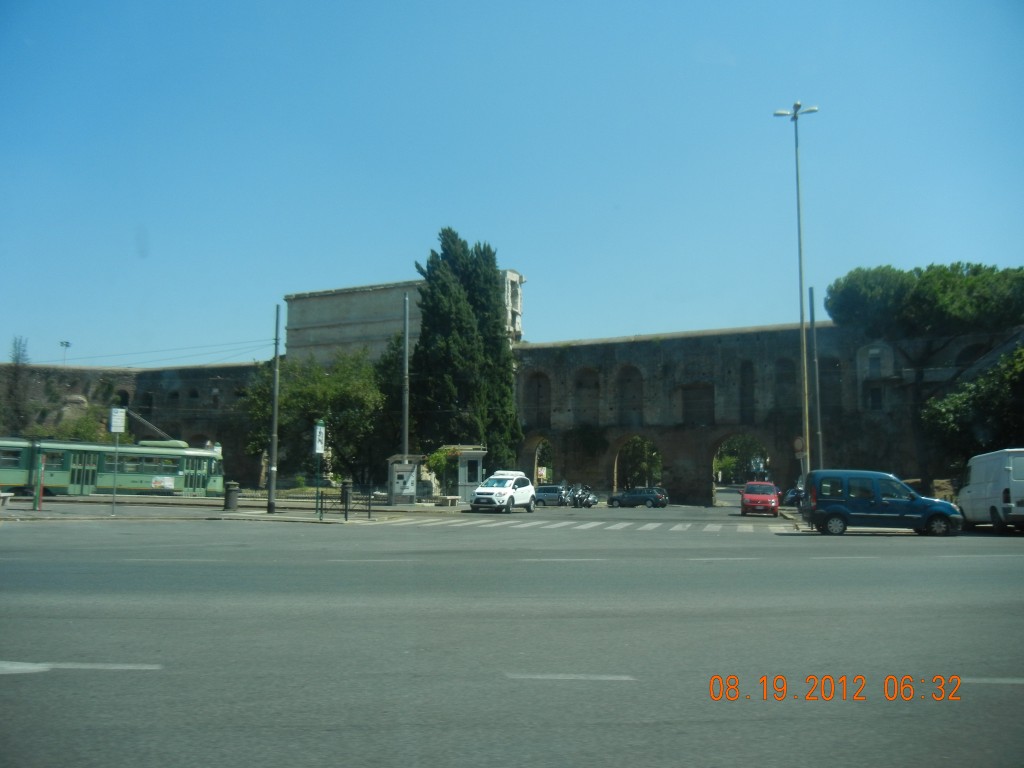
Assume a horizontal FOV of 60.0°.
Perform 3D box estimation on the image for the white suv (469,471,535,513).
[{"bbox_3d":[-0.310,4.928,40.302,1.860,1.870,4.440,-3,-7,23],"label":"white suv"}]

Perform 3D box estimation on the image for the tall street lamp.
[{"bbox_3d":[12.150,-3.158,36.882,1.950,17.100,1.950,-2,-7,17],"label":"tall street lamp"}]

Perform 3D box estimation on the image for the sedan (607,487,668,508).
[{"bbox_3d":[9.000,8.130,63.691,4.550,1.480,1.790,-4,-8,32],"label":"sedan"}]

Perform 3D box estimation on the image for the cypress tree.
[{"bbox_3d":[-2.750,-1.149,57.486,6.800,17.900,6.300,0,-6,0],"label":"cypress tree"}]

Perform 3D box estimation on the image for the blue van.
[{"bbox_3d":[10.050,3.251,24.591,4.000,1.820,1.680,-1,-6,9],"label":"blue van"}]

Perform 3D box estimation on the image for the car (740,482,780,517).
[{"bbox_3d":[11.150,5.122,39.475,1.610,1.500,3.650,-2,-7,18],"label":"car"}]

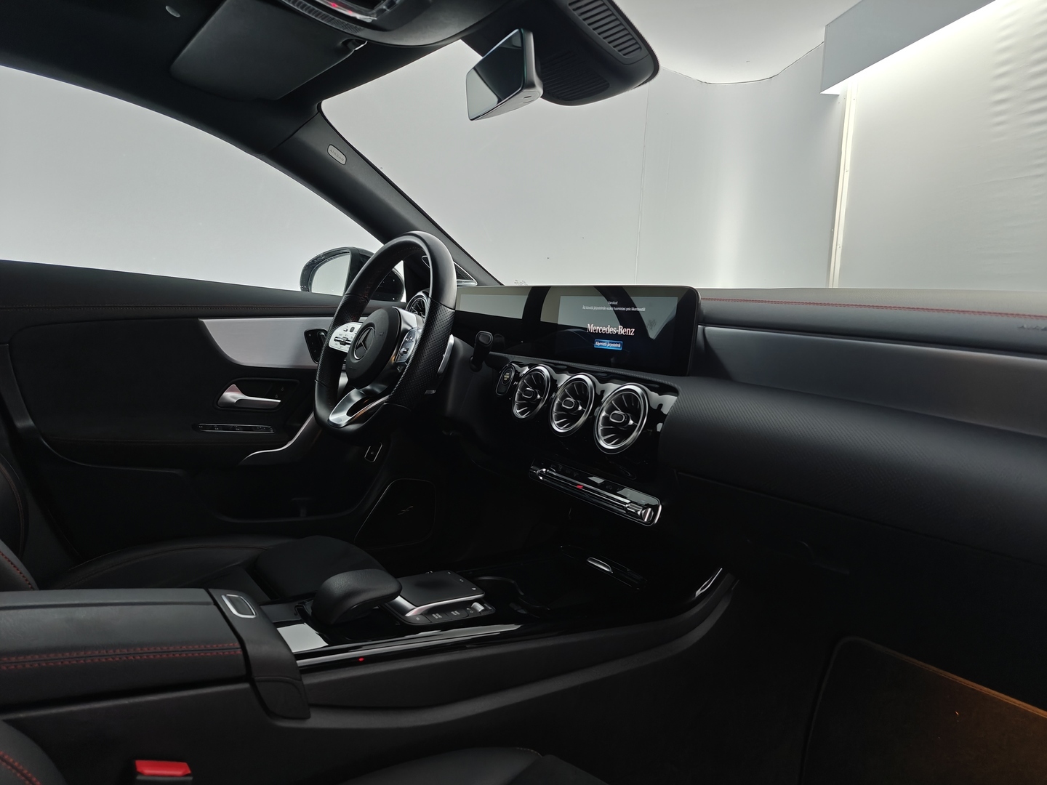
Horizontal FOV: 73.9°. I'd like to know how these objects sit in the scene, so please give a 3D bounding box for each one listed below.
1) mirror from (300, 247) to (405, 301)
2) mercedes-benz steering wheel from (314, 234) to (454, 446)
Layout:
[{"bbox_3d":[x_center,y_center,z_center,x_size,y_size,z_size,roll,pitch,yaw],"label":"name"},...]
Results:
[{"bbox_3d":[-0.403,-0.272,1.644,0.250,0.145,0.138,8,8,41],"label":"mirror"},{"bbox_3d":[-0.211,-0.084,1.113,0.090,0.356,0.376,23,-6,-36],"label":"mercedes-benz steering wheel"}]

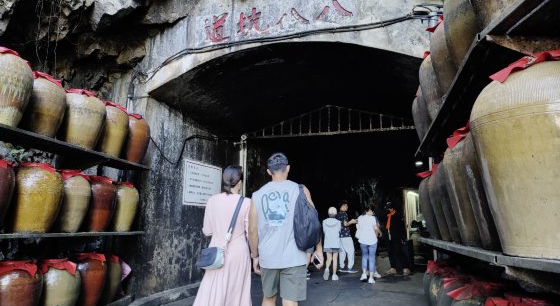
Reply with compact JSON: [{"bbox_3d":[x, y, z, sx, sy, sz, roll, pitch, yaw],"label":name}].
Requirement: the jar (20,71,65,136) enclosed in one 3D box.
[{"bbox_3d":[-2.210,-0.426,3.606,0.390,0.620,0.390,0,-11,0],"label":"jar"}]

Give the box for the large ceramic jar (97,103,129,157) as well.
[{"bbox_3d":[-2.003,-0.280,4.631,0.360,0.633,0.360,0,-11,0],"label":"large ceramic jar"}]

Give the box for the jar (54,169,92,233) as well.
[{"bbox_3d":[-2.093,0.485,3.905,0.360,0.619,0.360,0,-11,0],"label":"jar"}]

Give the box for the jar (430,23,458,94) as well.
[{"bbox_3d":[1.155,-0.628,2.423,0.390,0.610,0.390,0,-11,0],"label":"jar"}]

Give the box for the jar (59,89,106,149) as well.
[{"bbox_3d":[-2.087,-0.354,4.102,0.435,0.580,0.435,0,-11,0],"label":"jar"}]

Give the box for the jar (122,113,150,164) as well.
[{"bbox_3d":[-1.917,-0.184,5.167,0.350,0.647,0.350,0,-11,0],"label":"jar"}]

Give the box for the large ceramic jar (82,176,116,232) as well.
[{"bbox_3d":[-2.023,0.570,4.340,0.360,0.617,0.360,0,-11,0],"label":"large ceramic jar"}]

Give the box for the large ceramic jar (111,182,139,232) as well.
[{"bbox_3d":[-1.942,0.668,4.838,0.345,0.610,0.345,0,-11,0],"label":"large ceramic jar"}]

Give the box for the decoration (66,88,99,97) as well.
[{"bbox_3d":[-2.050,-0.604,4.057,0.310,0.090,0.320,0,-11,0],"label":"decoration"}]

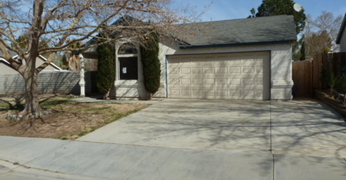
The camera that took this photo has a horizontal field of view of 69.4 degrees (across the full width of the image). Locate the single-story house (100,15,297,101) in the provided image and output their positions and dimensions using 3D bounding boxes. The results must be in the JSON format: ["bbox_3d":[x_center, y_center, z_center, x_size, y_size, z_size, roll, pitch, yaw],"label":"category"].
[{"bbox_3d":[1.500,-2.000,16.800,11.400,4.600,10.000,0,2,20],"label":"single-story house"}]

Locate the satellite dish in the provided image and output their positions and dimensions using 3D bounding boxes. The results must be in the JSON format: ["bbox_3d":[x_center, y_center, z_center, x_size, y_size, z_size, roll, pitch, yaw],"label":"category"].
[{"bbox_3d":[7.603,-5.002,15.200,0.560,0.560,0.380,1,1,18],"label":"satellite dish"}]

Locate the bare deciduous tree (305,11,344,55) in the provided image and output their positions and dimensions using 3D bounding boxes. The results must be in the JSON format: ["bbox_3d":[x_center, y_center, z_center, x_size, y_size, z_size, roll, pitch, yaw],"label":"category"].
[{"bbox_3d":[17.509,-4.300,29.000,5.600,9.500,5.400,1,1,24],"label":"bare deciduous tree"}]

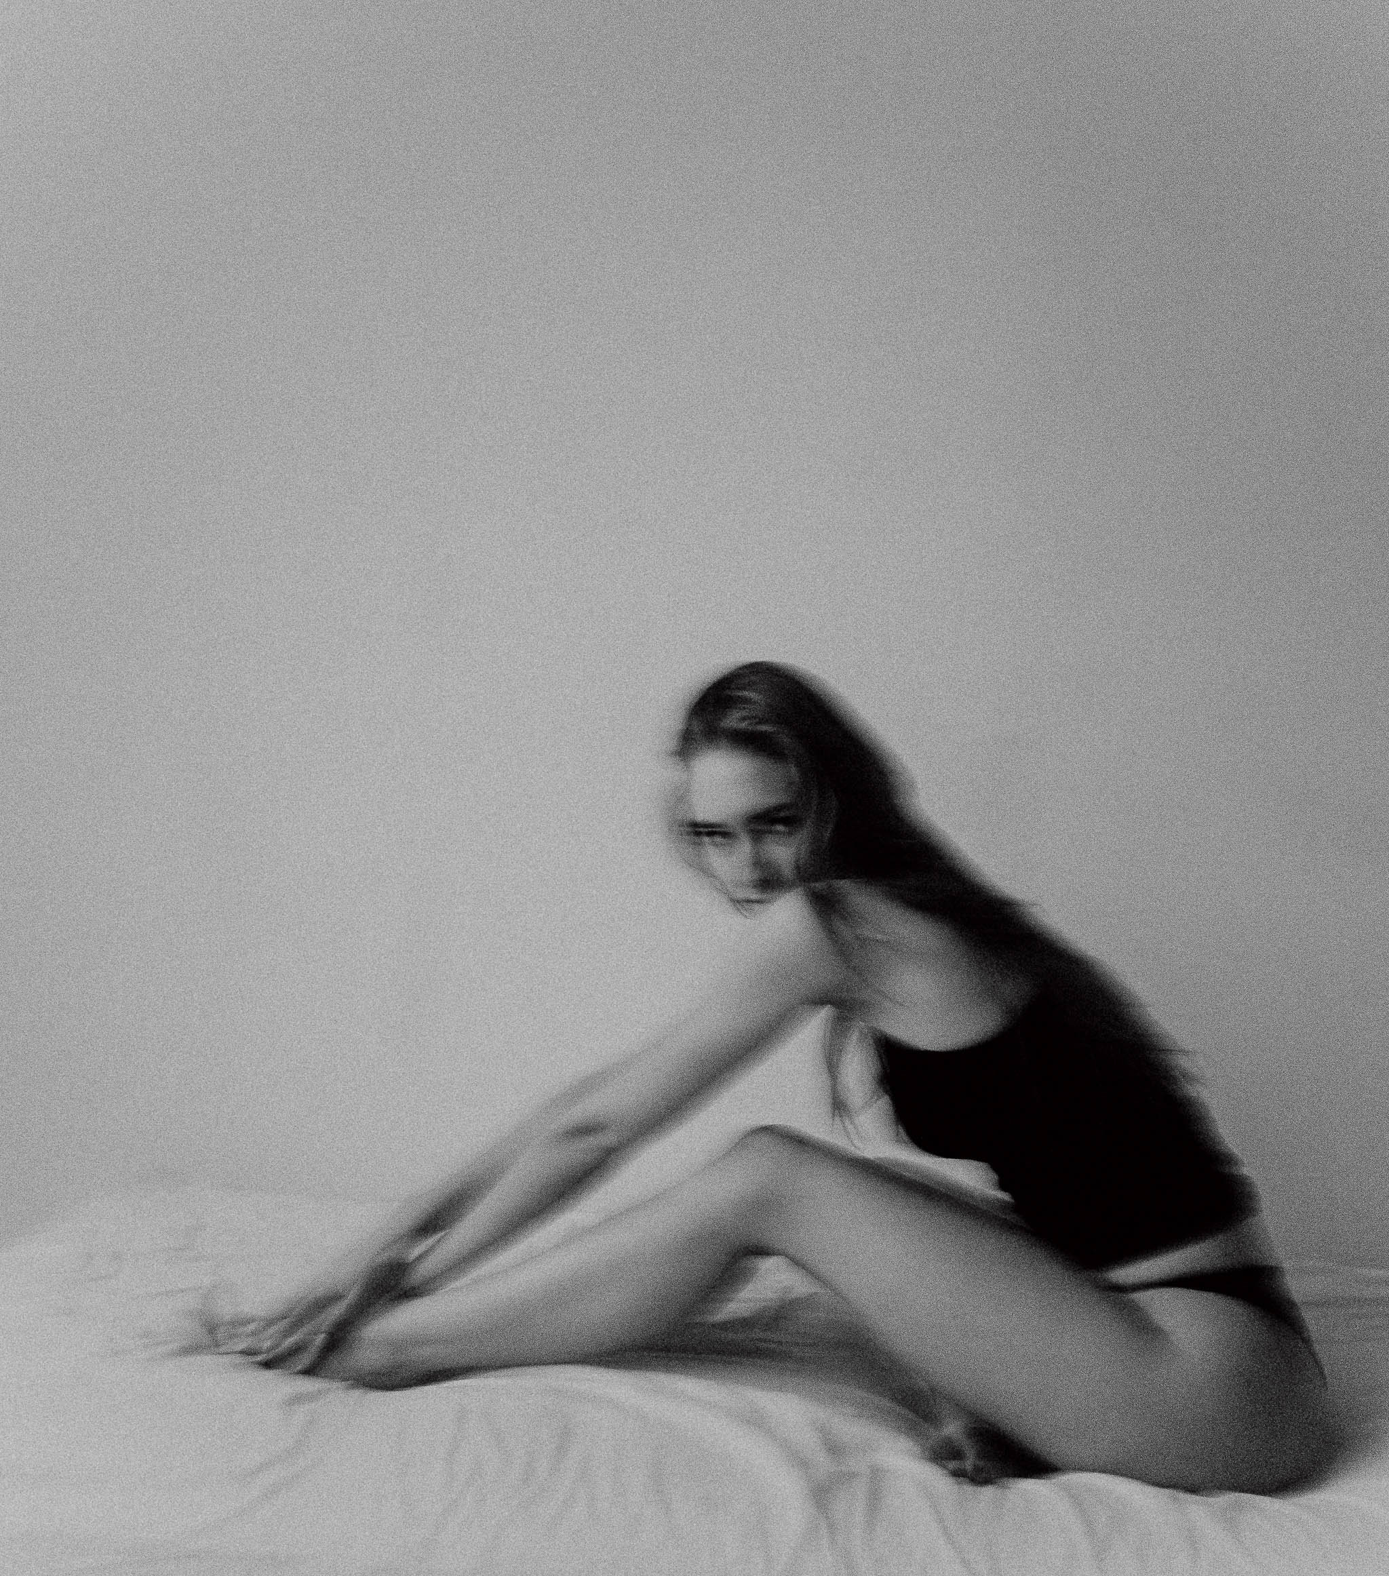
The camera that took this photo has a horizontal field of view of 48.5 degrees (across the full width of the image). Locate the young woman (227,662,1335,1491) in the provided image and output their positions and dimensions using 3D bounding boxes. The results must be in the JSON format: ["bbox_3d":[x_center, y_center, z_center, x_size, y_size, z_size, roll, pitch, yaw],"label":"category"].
[{"bbox_3d":[0.060,0.242,1.610,1.070,0.720,0.500,0,2,12],"label":"young woman"}]

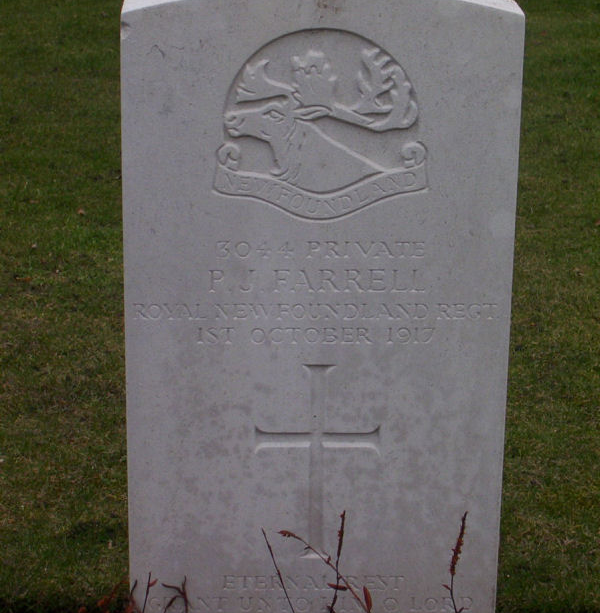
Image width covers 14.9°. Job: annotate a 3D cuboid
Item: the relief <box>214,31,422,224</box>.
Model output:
[{"bbox_3d":[0.021,-0.173,2.207,0.207,0.193,0.014,0,21,-2],"label":"relief"}]

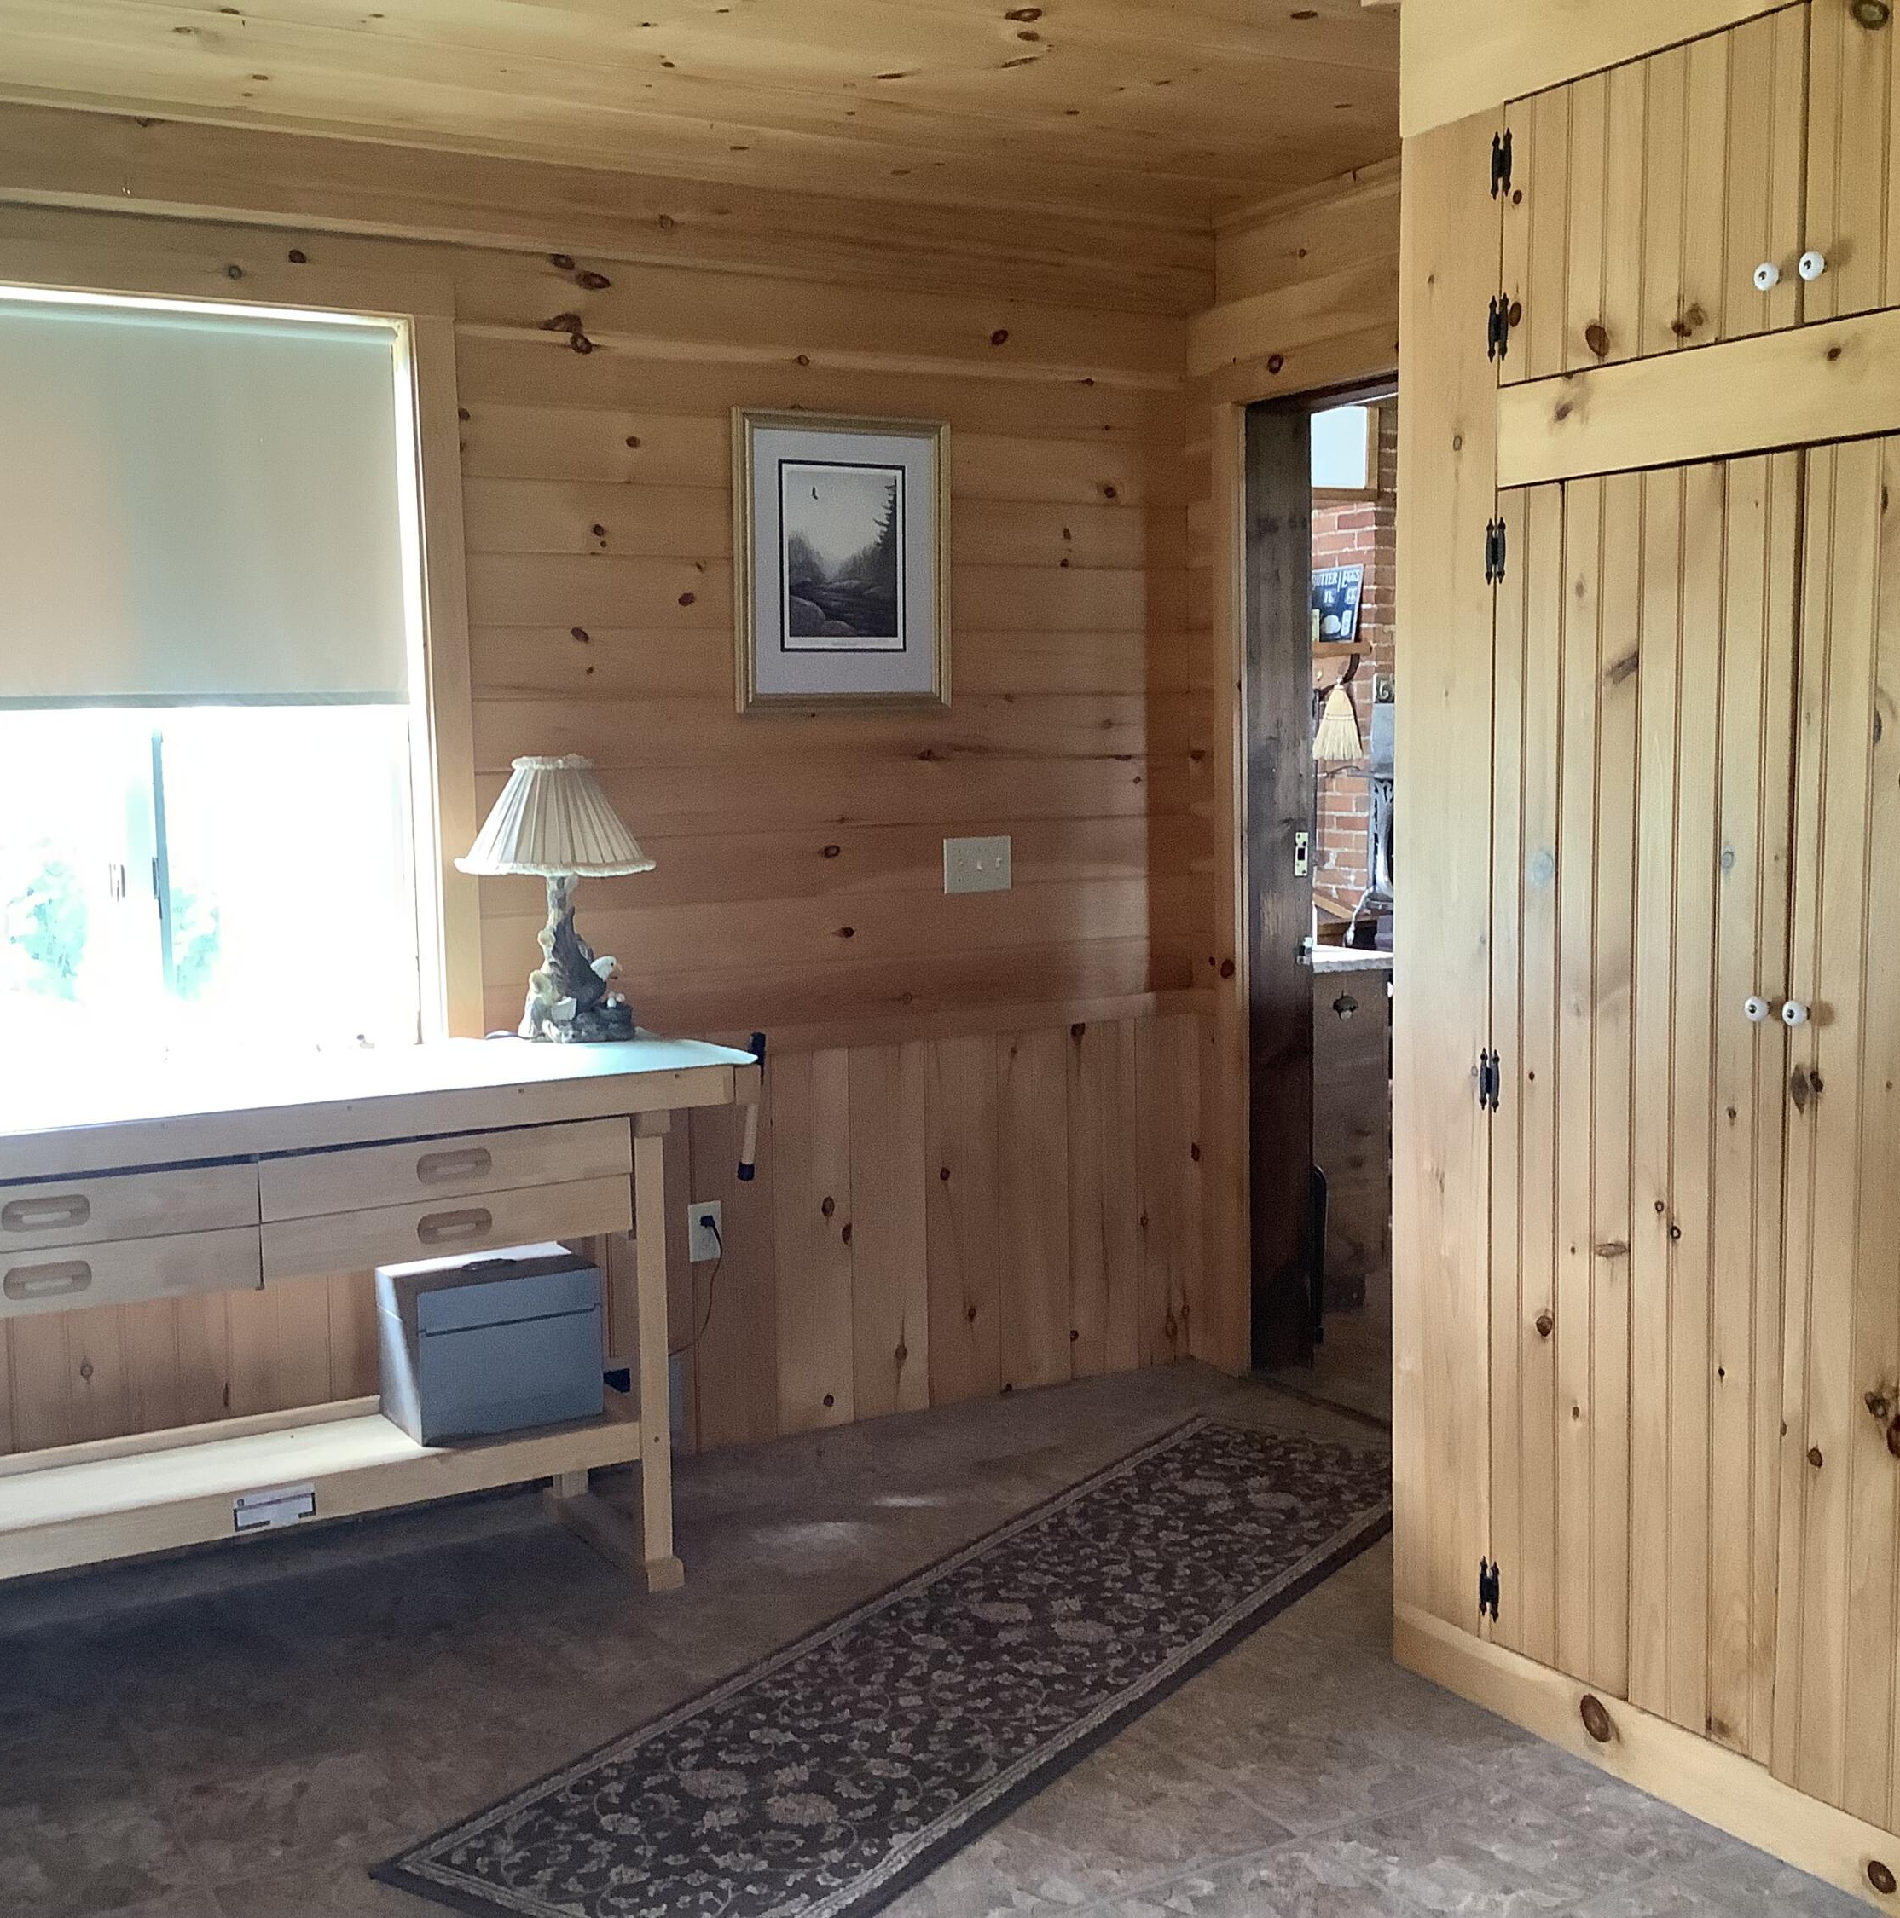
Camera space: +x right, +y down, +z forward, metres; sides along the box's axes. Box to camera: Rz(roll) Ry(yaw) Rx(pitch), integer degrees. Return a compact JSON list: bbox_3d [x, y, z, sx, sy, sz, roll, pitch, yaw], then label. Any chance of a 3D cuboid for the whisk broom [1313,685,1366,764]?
[{"bbox_3d":[1.400,-0.855,8.270,0.060,0.280,0.220,-4,6,-30],"label":"whisk broom"}]

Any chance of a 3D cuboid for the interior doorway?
[{"bbox_3d":[0.909,-0.096,4.582,0.160,2.079,0.800,-4,6,-30],"label":"interior doorway"}]

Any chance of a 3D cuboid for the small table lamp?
[{"bbox_3d":[-0.701,-0.107,4.098,0.345,0.512,0.345,-4,6,-30],"label":"small table lamp"}]

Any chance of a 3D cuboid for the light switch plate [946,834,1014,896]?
[{"bbox_3d":[0.060,-0.198,4.809,0.162,0.114,0.012,-4,6,-30],"label":"light switch plate"}]

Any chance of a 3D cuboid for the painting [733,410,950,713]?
[{"bbox_3d":[-0.213,-0.793,4.588,0.468,0.582,0.025,-4,6,-30],"label":"painting"}]

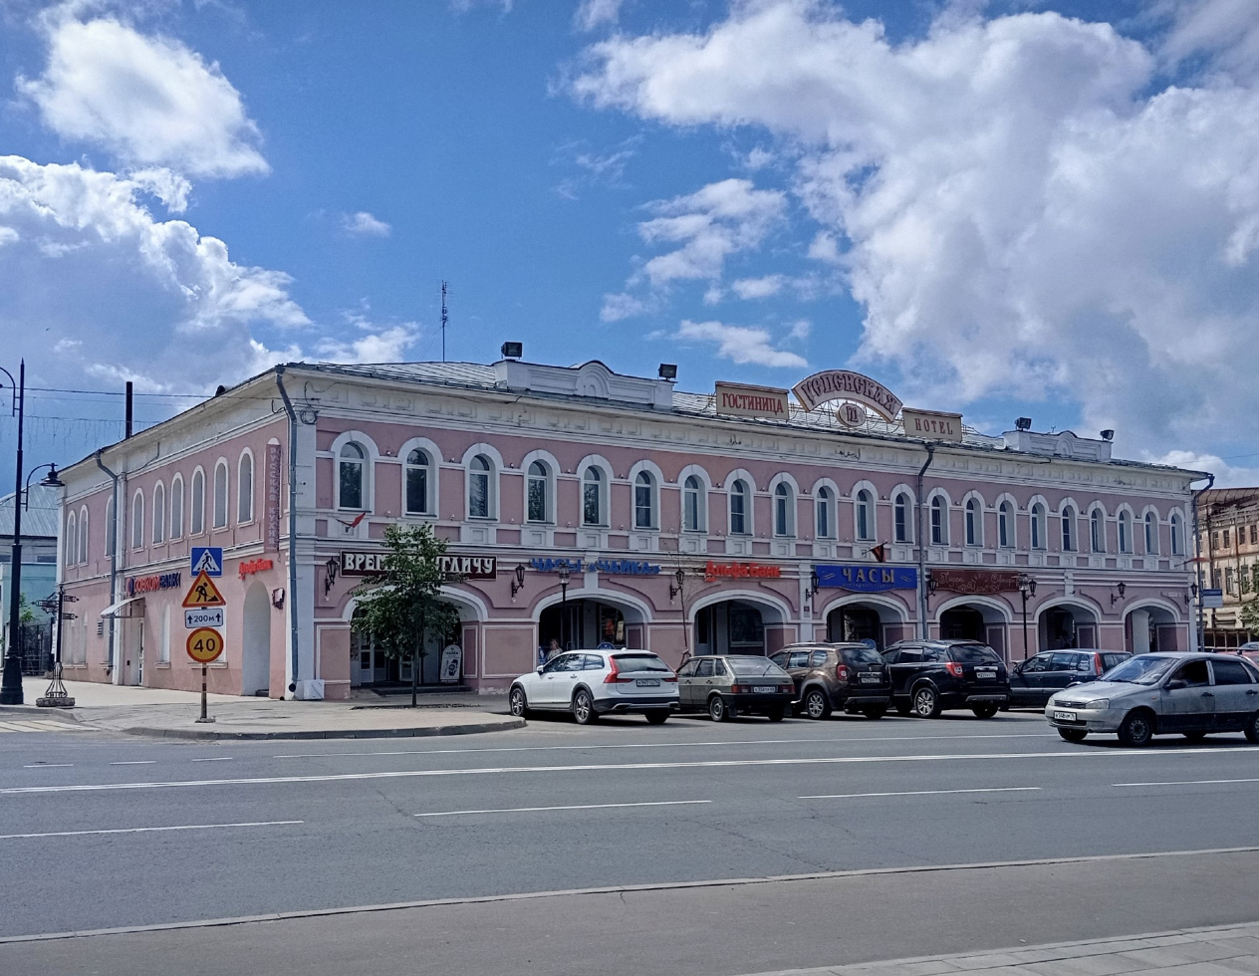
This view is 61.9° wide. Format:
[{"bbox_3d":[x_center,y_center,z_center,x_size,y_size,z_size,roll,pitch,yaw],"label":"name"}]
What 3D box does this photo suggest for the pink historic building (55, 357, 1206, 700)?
[{"bbox_3d":[1.777,2.939,49.993,45.200,11.300,24.800,5,-9,-33],"label":"pink historic building"}]

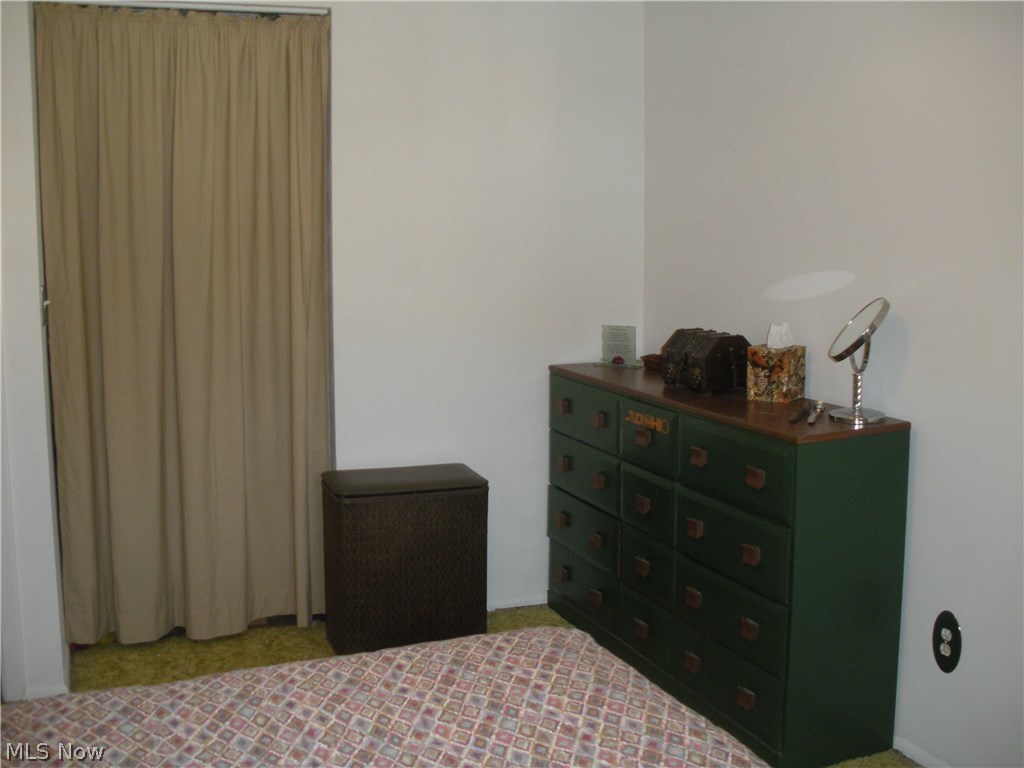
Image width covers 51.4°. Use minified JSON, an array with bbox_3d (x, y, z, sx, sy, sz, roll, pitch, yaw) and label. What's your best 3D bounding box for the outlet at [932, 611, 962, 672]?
[{"bbox_3d":[1.039,0.620,2.554,0.012,0.153,0.094,-4,9,-22],"label":"outlet"}]

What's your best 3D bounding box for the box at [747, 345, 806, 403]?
[{"bbox_3d":[0.752,-0.031,3.018,0.126,0.151,0.126,5,10,34],"label":"box"}]

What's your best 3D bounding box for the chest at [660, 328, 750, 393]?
[{"bbox_3d":[0.604,-0.074,3.246,0.178,0.172,0.240,-4,9,-26],"label":"chest"}]

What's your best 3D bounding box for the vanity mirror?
[{"bbox_3d":[0.875,-0.063,2.679,0.160,0.312,0.200,0,8,3],"label":"vanity mirror"}]

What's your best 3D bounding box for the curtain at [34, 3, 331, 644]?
[{"bbox_3d":[-0.997,-0.167,3.363,0.910,1.980,0.100,-4,9,-22],"label":"curtain"}]

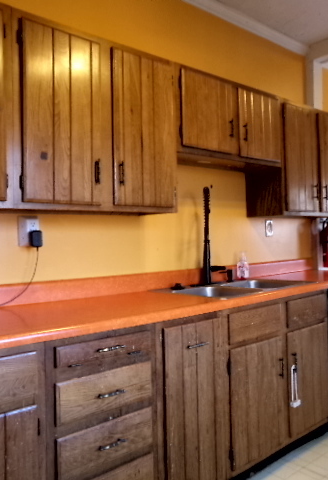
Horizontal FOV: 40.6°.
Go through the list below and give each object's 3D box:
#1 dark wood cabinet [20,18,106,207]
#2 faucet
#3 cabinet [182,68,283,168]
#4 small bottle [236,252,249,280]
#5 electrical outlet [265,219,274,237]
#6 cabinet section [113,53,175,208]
[{"bbox_3d":[-0.508,-0.505,1.944,0.405,0.750,0.310,-1,0,-41],"label":"dark wood cabinet"},{"bbox_3d":[0.286,-0.018,2.608,0.150,0.570,0.220,-2,0,6],"label":"faucet"},{"bbox_3d":[0.312,-0.679,2.650,0.915,0.451,0.310,-1,0,-41],"label":"cabinet"},{"bbox_3d":[0.517,0.172,2.923,0.075,0.180,0.055,-1,0,-15],"label":"small bottle"},{"bbox_3d":[0.771,-0.088,3.222,0.080,0.120,0.014,-1,0,-41],"label":"electrical outlet"},{"bbox_3d":[-0.187,-0.512,2.219,0.400,0.750,0.310,-1,0,-41],"label":"cabinet section"}]

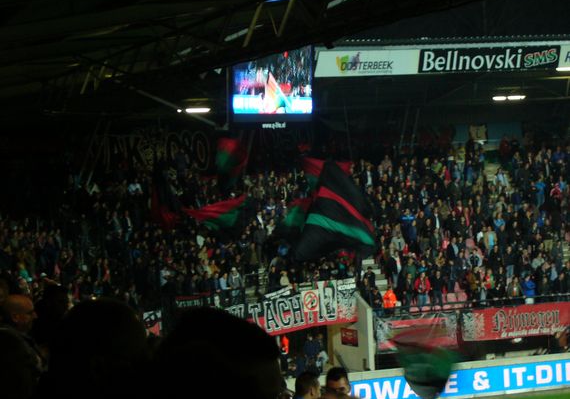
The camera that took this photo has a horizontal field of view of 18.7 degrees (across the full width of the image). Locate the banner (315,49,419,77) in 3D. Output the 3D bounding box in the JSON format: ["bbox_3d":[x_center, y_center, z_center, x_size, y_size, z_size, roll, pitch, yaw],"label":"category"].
[{"bbox_3d":[3.306,-5.372,68.187,4.340,1.000,0.150,-3,1,-20],"label":"banner"}]

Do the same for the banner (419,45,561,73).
[{"bbox_3d":[8.329,-5.669,70.017,6.320,0.980,0.150,-3,1,-20],"label":"banner"}]

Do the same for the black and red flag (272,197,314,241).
[{"bbox_3d":[0.324,0.810,70.000,1.690,1.890,0.450,-3,1,-9],"label":"black and red flag"}]

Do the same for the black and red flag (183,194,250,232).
[{"bbox_3d":[-2.775,0.587,70.000,2.670,1.530,0.450,-3,1,-9],"label":"black and red flag"}]

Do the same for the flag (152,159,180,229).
[{"bbox_3d":[-4.840,-0.162,70.000,1.180,2.750,0.450,-3,1,-9],"label":"flag"}]

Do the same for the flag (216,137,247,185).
[{"bbox_3d":[-2.291,-1.627,74.000,1.330,1.990,0.450,-3,1,-9],"label":"flag"}]

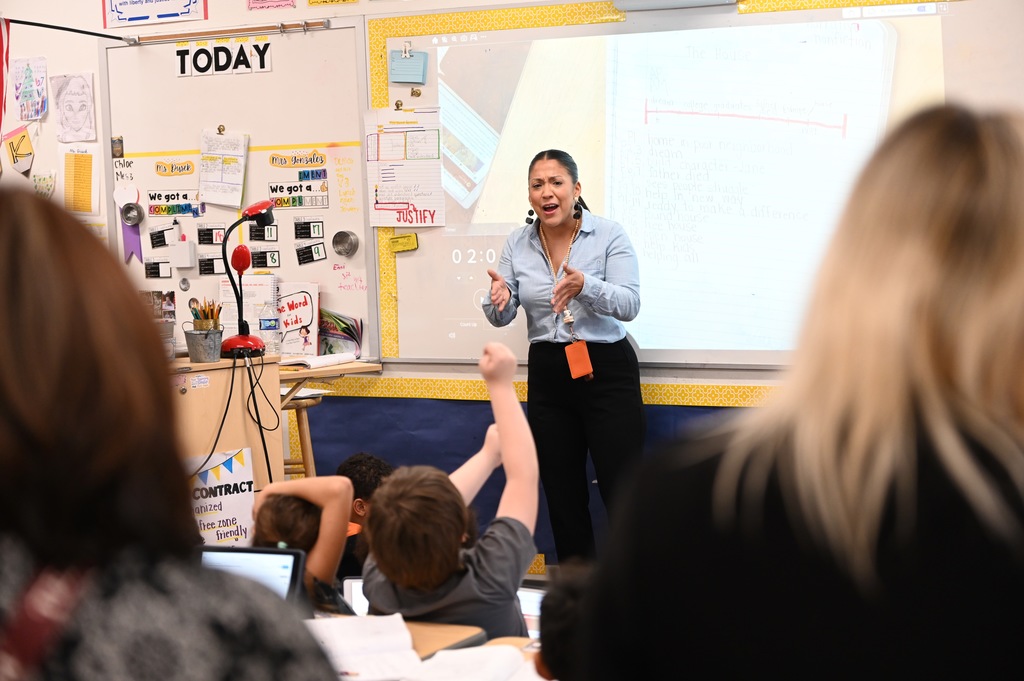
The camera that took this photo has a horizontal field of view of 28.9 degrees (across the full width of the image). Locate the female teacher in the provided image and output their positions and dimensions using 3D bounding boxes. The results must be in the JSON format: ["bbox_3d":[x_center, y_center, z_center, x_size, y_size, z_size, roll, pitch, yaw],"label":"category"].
[{"bbox_3d":[0.152,0.225,5.904,0.500,1.578,0.420,0,6,24],"label":"female teacher"}]

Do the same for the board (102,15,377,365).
[{"bbox_3d":[-1.024,-0.531,7.290,1.200,1.220,0.040,1,6,28],"label":"board"}]

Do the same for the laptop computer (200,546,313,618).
[{"bbox_3d":[-0.558,0.488,3.554,0.300,0.190,0.260,0,6,22],"label":"laptop computer"}]

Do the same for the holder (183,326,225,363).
[{"bbox_3d":[-0.978,0.014,6.298,0.120,0.105,0.120,-2,5,0],"label":"holder"}]

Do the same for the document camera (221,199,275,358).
[{"bbox_3d":[-0.864,-0.204,6.408,0.180,0.510,0.160,-3,5,-10],"label":"document camera"}]

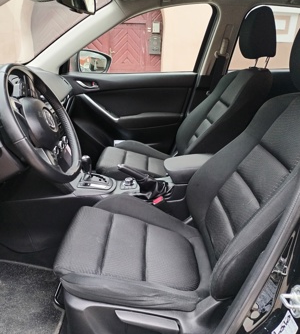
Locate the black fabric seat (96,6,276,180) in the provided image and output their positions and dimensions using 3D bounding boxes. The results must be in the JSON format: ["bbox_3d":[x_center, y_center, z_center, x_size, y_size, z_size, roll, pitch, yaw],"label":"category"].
[{"bbox_3d":[0.160,-0.262,1.555,0.870,1.000,0.530,0,22,0],"label":"black fabric seat"}]

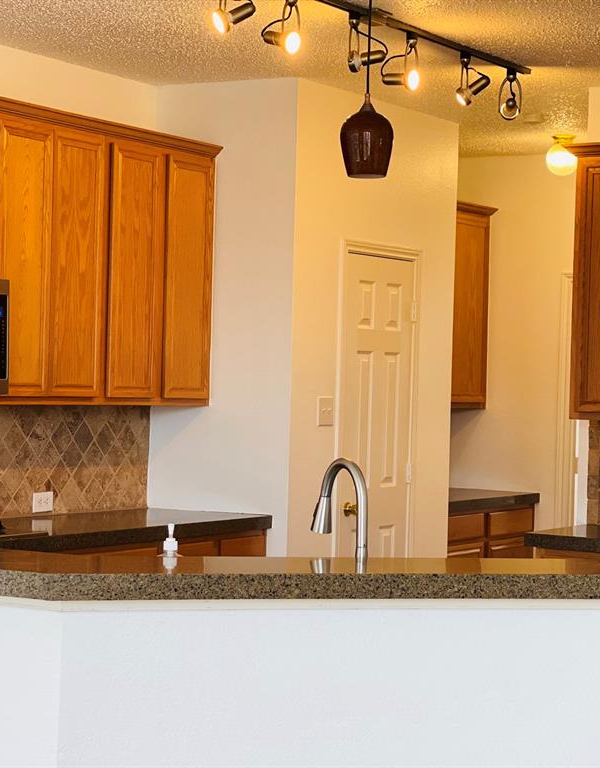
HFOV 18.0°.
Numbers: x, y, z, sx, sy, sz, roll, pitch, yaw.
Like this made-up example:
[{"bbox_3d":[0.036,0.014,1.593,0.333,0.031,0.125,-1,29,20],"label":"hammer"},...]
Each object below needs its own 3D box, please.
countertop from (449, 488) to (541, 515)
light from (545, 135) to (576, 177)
[{"bbox_3d":[0.693,0.587,9.639,0.650,0.050,1.180,2,0,30],"label":"countertop"},{"bbox_3d":[1.277,-1.109,9.200,0.157,0.203,0.157,2,0,30],"label":"light"}]

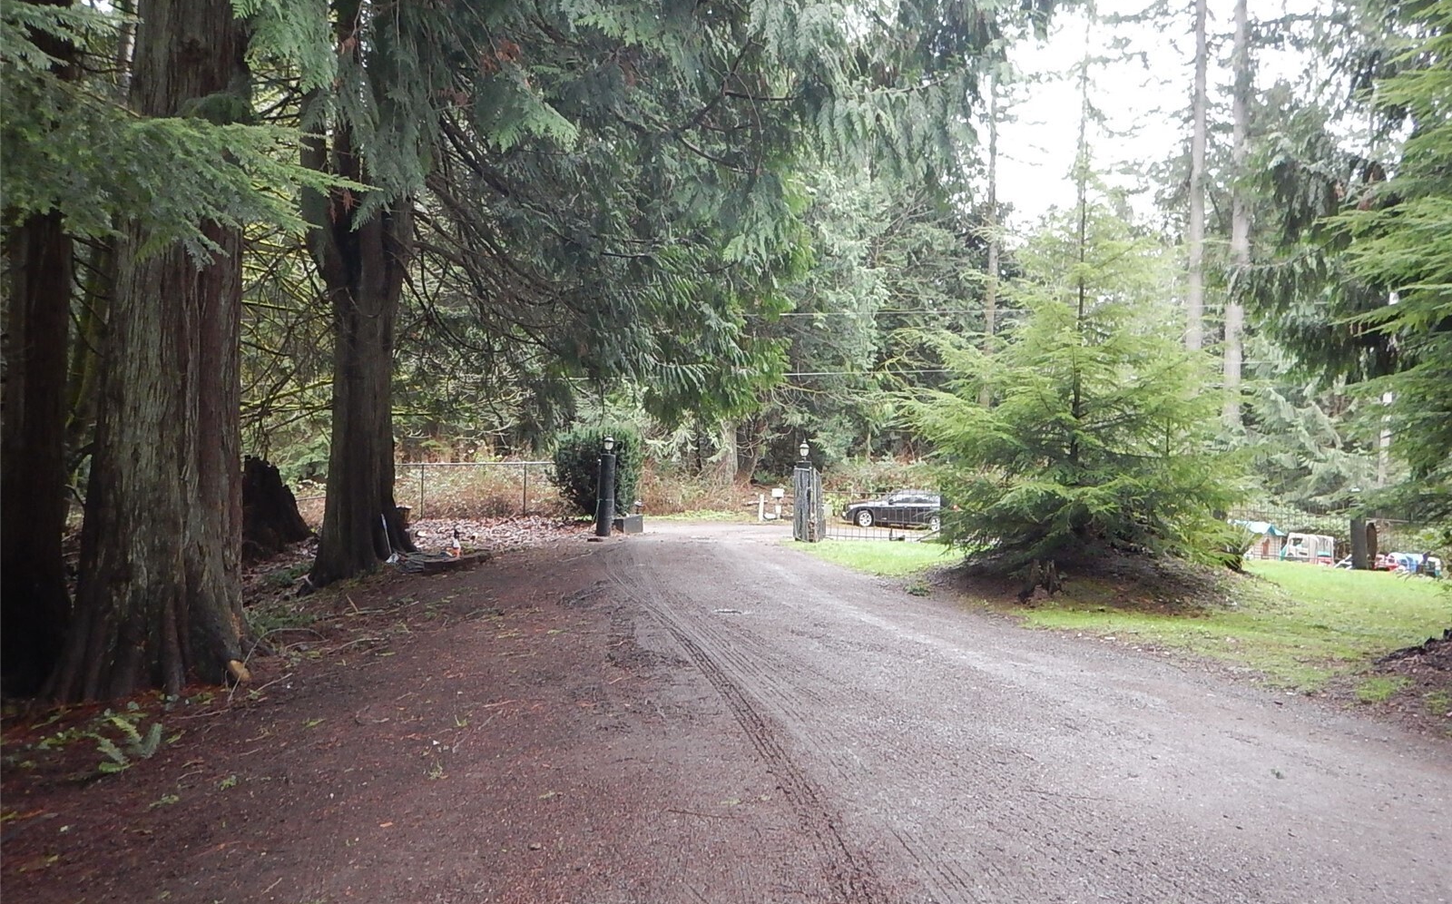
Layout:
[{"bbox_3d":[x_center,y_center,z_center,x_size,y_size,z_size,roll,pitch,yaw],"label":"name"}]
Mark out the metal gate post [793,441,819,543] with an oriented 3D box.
[{"bbox_3d":[2.016,1.008,25.200,0.600,2.550,0.600,1,-1,0],"label":"metal gate post"}]

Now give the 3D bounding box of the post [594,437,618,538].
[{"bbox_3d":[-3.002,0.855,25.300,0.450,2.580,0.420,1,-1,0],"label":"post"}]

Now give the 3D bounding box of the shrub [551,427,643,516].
[{"bbox_3d":[-3.581,0.584,28.000,2.550,2.600,2.400,1,-1,0],"label":"shrub"}]

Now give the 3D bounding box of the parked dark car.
[{"bbox_3d":[6.655,2.155,37.500,4.850,1.460,1.860,1,-1,23],"label":"parked dark car"}]

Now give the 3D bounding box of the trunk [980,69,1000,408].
[{"bbox_3d":[12.339,-9.930,47.000,0.500,16.000,0.500,1,-1,0],"label":"trunk"}]

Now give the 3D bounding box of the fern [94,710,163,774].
[{"bbox_3d":[-3.171,1.543,5.350,0.340,0.280,0.320,1,-1,0],"label":"fern"}]

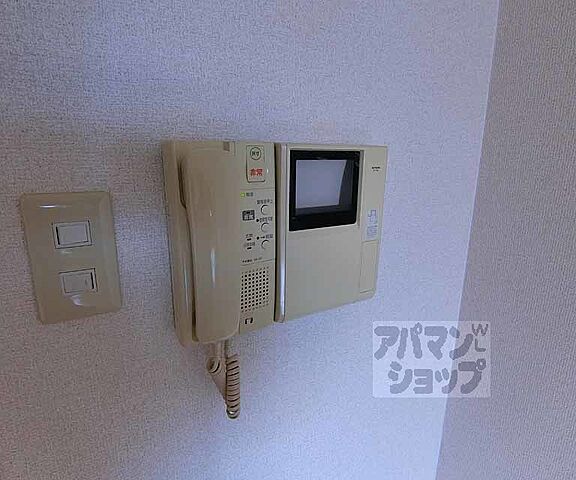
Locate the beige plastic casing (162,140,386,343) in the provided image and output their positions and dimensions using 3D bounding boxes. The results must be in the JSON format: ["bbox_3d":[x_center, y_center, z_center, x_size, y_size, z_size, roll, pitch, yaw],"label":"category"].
[{"bbox_3d":[-0.002,-0.007,0.382,0.248,0.198,0.064,-6,14,-29],"label":"beige plastic casing"}]

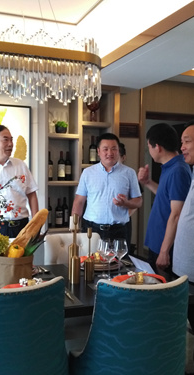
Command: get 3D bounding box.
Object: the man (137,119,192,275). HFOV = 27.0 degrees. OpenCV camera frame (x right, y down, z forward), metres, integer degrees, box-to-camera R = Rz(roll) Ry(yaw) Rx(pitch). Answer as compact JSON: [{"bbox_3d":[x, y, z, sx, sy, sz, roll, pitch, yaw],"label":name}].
[{"bbox_3d":[0.486,0.413,2.843,0.400,1.716,0.460,3,3,35],"label":"man"}]

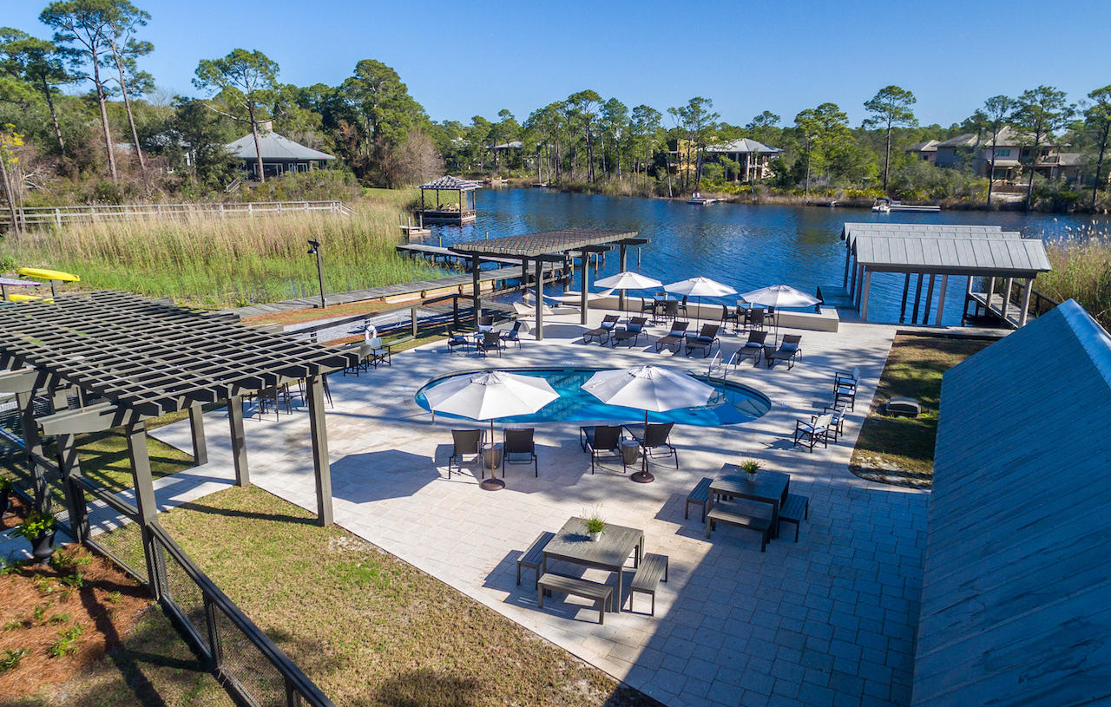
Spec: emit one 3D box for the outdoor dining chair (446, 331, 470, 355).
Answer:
[{"bbox_3d":[-3.384,-0.445,21.371,0.600,0.820,0.580,-5,19,-17],"label":"outdoor dining chair"}]

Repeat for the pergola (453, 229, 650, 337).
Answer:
[{"bbox_3d":[0.047,-3.153,25.773,5.400,3.350,8.300,12,21,34],"label":"pergola"}]

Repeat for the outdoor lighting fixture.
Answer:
[{"bbox_3d":[-10.489,-3.457,27.075,0.480,3.030,0.300,0,18,0],"label":"outdoor lighting fixture"}]

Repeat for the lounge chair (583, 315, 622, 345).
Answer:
[{"bbox_3d":[1.777,-0.982,23.676,0.680,0.960,1.550,8,17,28],"label":"lounge chair"}]

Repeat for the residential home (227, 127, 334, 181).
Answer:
[{"bbox_3d":[-38.850,-28.143,87.000,14.200,7.200,13.500,-10,20,-30],"label":"residential home"}]

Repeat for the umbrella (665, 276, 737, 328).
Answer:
[{"bbox_3d":[5.446,-1.767,23.165,2.700,2.320,2.700,0,18,0],"label":"umbrella"}]

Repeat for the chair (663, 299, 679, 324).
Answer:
[{"bbox_3d":[4.744,-1.621,25.554,0.520,1.130,0.560,-2,15,-8],"label":"chair"}]

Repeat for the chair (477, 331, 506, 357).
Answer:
[{"bbox_3d":[-2.252,-0.327,21.529,0.600,0.910,0.650,-6,16,-23],"label":"chair"}]

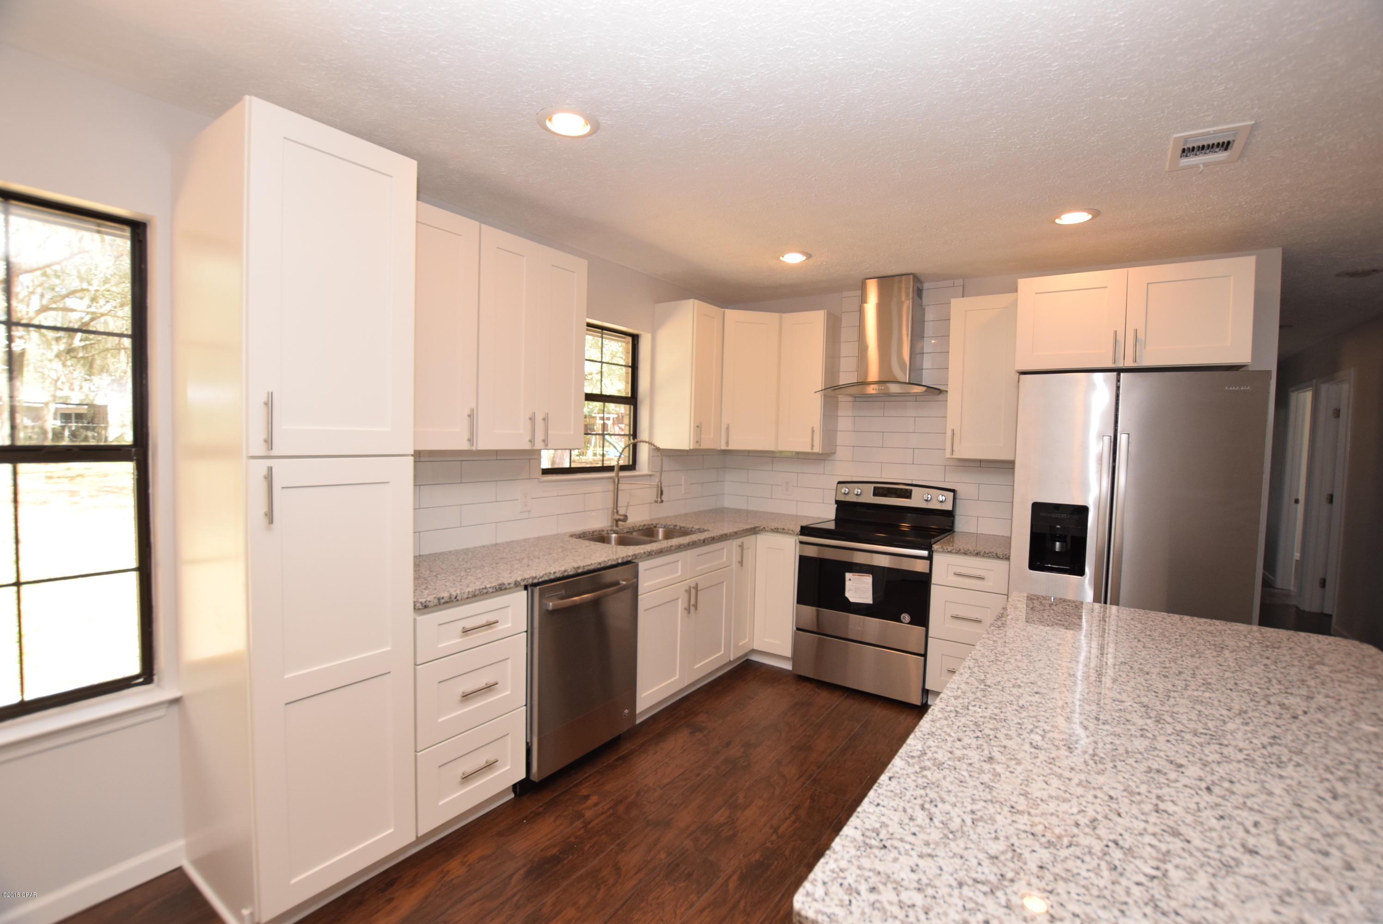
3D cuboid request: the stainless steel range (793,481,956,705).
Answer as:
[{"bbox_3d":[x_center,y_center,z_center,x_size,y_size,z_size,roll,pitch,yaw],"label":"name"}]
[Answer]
[{"bbox_3d":[1.157,0.760,3.611,0.757,1.180,0.705,3,3,33],"label":"stainless steel range"}]

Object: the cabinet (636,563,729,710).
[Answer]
[{"bbox_3d":[-0.270,0.861,3.332,0.635,0.830,0.885,3,3,36],"label":"cabinet"}]

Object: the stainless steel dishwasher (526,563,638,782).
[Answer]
[{"bbox_3d":[-0.688,0.896,2.707,0.640,0.835,0.604,3,3,36],"label":"stainless steel dishwasher"}]

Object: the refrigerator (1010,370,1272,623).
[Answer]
[{"bbox_3d":[2.200,0.498,2.947,0.908,1.800,0.750,3,3,33],"label":"refrigerator"}]

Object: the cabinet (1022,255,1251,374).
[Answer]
[{"bbox_3d":[2.248,-0.680,2.988,0.897,0.470,0.630,3,3,33],"label":"cabinet"}]

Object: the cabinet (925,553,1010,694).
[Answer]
[{"bbox_3d":[1.679,0.910,3.366,0.382,0.830,0.640,3,3,33],"label":"cabinet"}]

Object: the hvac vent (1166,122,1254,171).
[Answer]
[{"bbox_3d":[1.760,-1.059,1.969,0.194,0.025,0.311,3,3,33],"label":"hvac vent"}]

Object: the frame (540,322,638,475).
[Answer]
[{"bbox_3d":[-0.613,-0.370,3.394,0.070,0.875,0.865,3,3,36],"label":"frame"}]

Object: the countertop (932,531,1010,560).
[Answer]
[{"bbox_3d":[1.686,0.480,3.339,0.384,0.032,0.658,3,3,33],"label":"countertop"}]

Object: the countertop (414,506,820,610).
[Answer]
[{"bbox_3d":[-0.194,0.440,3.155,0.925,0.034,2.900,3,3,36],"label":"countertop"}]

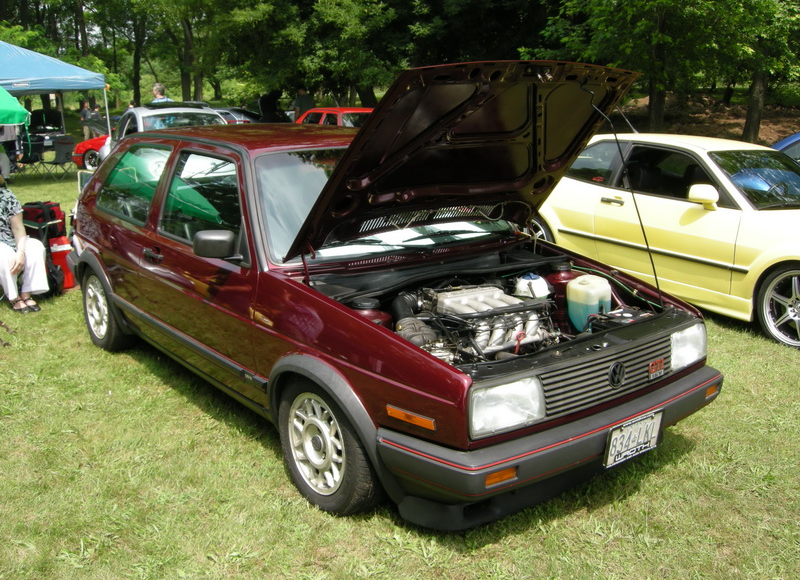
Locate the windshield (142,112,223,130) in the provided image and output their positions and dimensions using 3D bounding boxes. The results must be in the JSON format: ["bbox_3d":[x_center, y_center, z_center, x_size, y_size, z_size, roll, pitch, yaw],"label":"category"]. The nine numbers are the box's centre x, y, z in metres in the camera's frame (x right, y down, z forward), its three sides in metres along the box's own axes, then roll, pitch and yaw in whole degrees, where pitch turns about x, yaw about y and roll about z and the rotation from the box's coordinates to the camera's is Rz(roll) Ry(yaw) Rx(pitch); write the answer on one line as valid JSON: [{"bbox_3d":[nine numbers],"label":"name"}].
[{"bbox_3d":[-3.271,-2.479,12.879,1.360,0.480,0.680,-8,17,-33],"label":"windshield"}]

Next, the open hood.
[{"bbox_3d":[0.297,-0.545,3.489,1.420,1.000,0.120,-10,59,-37],"label":"open hood"}]

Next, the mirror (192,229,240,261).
[{"bbox_3d":[-0.789,-0.185,3.524,0.190,0.125,0.100,-10,18,-37],"label":"mirror"}]

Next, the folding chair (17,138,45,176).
[{"bbox_3d":[-7.417,-2.639,16.700,0.640,0.840,0.540,-7,16,-28],"label":"folding chair"}]

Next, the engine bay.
[{"bbox_3d":[0.416,0.150,3.426,1.280,0.460,0.900,-11,18,-37],"label":"engine bay"}]

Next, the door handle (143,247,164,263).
[{"bbox_3d":[-1.230,-0.175,4.129,0.050,0.060,0.240,-11,18,-37],"label":"door handle"}]

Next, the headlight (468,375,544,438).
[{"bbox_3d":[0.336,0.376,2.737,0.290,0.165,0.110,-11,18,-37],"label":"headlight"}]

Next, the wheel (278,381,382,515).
[{"bbox_3d":[-0.252,0.585,3.281,0.195,0.575,0.575,-10,18,-37],"label":"wheel"}]

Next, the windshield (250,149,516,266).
[{"bbox_3d":[-0.083,-0.434,3.936,1.400,0.600,0.110,-11,-25,-37],"label":"windshield"}]

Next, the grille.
[{"bbox_3d":[0.776,0.303,3.063,0.775,0.150,0.060,-10,18,-37],"label":"grille"}]

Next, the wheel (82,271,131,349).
[{"bbox_3d":[-1.785,0.095,5.161,0.195,0.575,0.575,-10,18,-37],"label":"wheel"}]

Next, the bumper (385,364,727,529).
[{"bbox_3d":[0.683,0.559,3.242,1.660,0.360,0.450,-10,18,-37],"label":"bumper"}]

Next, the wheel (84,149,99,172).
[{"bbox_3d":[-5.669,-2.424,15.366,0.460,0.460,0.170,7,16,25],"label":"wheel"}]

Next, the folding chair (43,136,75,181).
[{"bbox_3d":[-5.848,-2.295,14.186,0.500,0.800,0.460,8,16,30],"label":"folding chair"}]

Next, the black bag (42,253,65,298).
[{"bbox_3d":[-2.712,-0.130,6.447,0.190,0.350,0.170,-3,15,-11],"label":"black bag"}]

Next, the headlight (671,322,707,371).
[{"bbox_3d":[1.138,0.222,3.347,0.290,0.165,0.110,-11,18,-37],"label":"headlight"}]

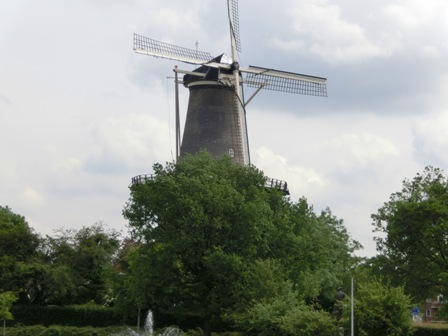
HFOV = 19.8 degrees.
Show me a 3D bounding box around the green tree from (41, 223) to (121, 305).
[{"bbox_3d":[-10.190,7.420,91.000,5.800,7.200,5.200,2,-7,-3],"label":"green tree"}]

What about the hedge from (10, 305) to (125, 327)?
[{"bbox_3d":[-10.570,10.030,86.000,8.200,1.750,1.400,2,-7,-3],"label":"hedge"}]

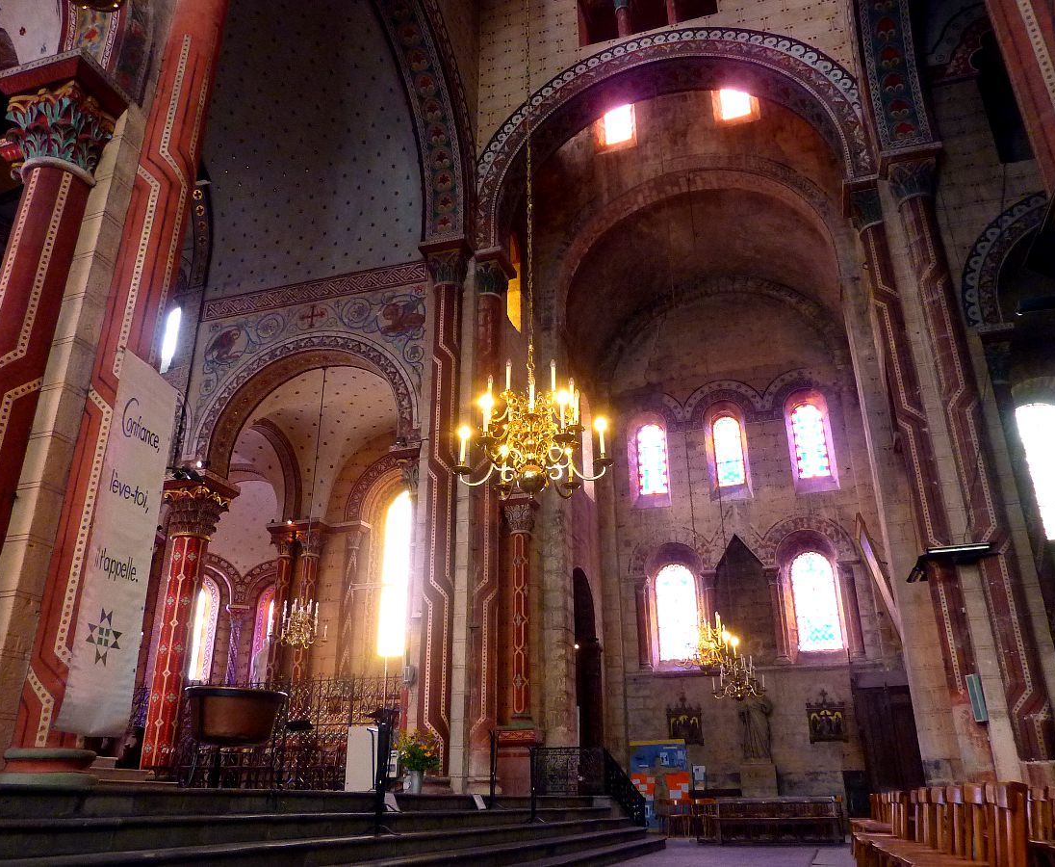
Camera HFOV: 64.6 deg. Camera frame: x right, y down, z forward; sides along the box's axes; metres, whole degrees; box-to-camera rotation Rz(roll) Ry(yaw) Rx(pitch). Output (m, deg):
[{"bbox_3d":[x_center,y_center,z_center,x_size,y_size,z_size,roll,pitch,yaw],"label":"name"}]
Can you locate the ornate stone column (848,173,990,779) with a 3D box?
[{"bbox_3d":[5.195,0.353,11.169,0.580,8.830,0.880,-7,-25,16],"label":"ornate stone column"}]

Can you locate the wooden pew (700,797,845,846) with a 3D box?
[{"bbox_3d":[5.231,8.322,17.928,2.850,0.870,0.700,-7,-24,15],"label":"wooden pew"}]

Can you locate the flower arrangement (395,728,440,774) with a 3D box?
[{"bbox_3d":[-1.268,3.668,9.686,0.520,0.503,0.500,0,-24,0],"label":"flower arrangement"}]

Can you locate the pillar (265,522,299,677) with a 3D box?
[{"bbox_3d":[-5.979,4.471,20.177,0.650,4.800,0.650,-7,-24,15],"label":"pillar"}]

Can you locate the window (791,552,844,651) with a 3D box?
[{"bbox_3d":[6.466,3.725,18.647,0.891,2.201,0.200,-7,-25,16],"label":"window"}]

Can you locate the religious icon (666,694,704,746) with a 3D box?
[{"bbox_3d":[3.396,6.184,18.093,0.701,1.031,0.200,-7,-25,16],"label":"religious icon"}]

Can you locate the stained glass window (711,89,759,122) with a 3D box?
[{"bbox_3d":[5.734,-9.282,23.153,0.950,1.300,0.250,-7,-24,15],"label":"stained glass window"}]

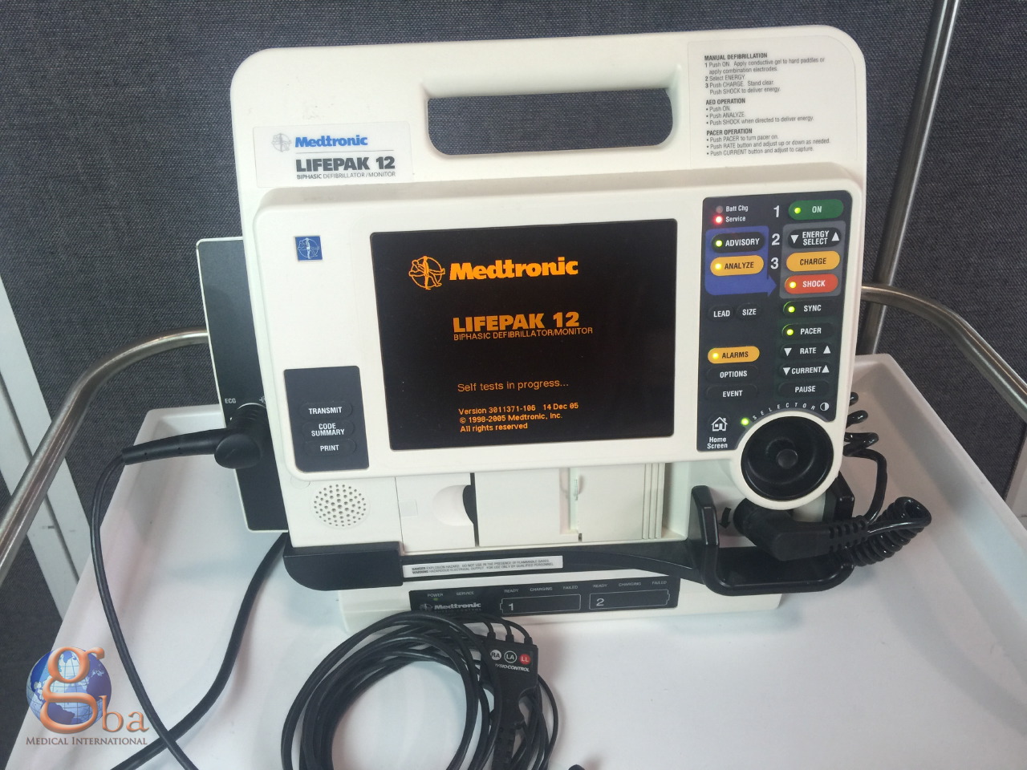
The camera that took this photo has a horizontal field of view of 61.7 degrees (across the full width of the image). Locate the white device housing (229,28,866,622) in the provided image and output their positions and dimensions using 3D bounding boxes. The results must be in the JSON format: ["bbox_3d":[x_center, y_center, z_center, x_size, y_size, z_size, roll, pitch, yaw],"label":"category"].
[{"bbox_3d":[0.020,-0.036,0.546,0.370,0.340,0.180,-2,26,-1],"label":"white device housing"}]

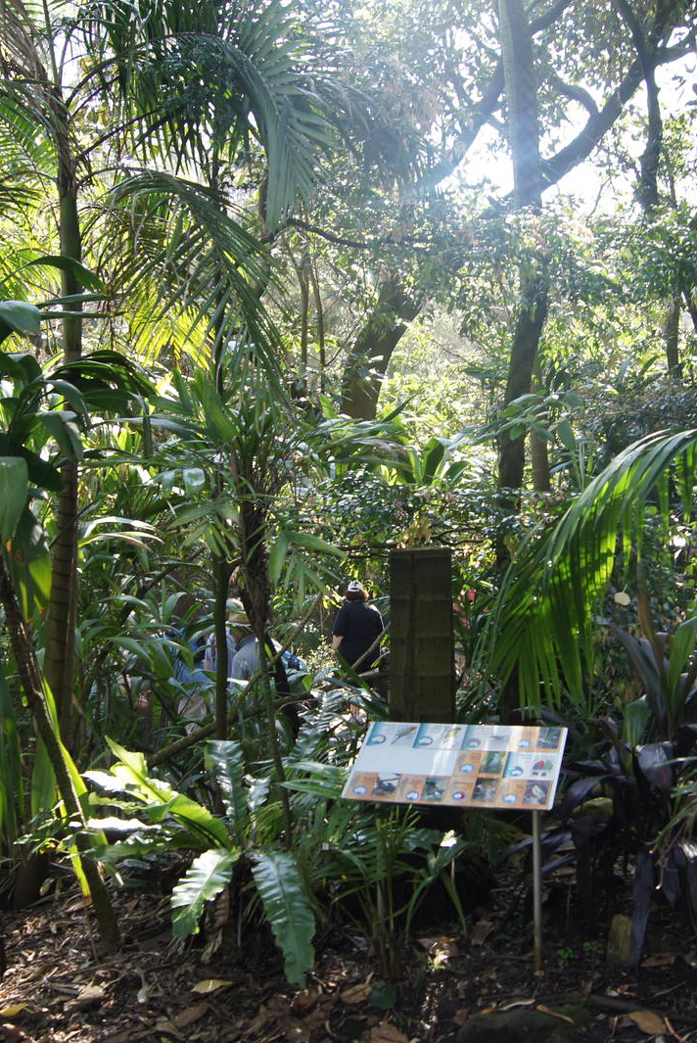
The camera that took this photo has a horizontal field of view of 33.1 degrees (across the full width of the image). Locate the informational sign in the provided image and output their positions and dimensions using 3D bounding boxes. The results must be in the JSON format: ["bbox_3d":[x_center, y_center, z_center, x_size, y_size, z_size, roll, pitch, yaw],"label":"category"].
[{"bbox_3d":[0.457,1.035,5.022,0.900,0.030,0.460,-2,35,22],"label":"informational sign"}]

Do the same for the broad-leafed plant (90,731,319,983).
[{"bbox_3d":[-0.603,1.383,4.800,0.900,0.880,0.860,0,-6,0],"label":"broad-leafed plant"}]

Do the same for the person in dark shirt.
[{"bbox_3d":[0.094,1.430,11.919,0.560,1.680,0.360,0,-6,3],"label":"person in dark shirt"}]

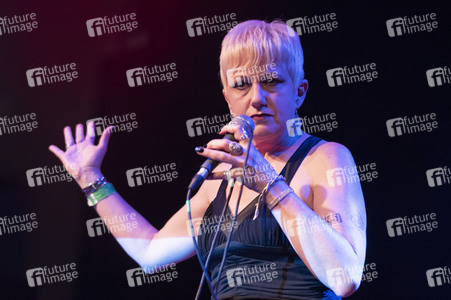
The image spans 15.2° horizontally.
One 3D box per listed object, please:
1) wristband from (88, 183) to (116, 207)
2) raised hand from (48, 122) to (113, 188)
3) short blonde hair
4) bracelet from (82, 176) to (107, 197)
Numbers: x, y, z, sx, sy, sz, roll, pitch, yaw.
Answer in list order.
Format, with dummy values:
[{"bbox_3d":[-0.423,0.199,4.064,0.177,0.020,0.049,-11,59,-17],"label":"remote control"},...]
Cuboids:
[{"bbox_3d":[-0.248,0.090,3.380,0.060,0.021,0.047,-28,-4,0],"label":"wristband"},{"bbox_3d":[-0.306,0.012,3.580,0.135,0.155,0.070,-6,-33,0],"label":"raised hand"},{"bbox_3d":[0.077,-0.193,3.520,0.168,0.160,0.195,-5,-3,14],"label":"short blonde hair"},{"bbox_3d":[-0.260,0.074,3.380,0.053,0.016,0.043,-29,-4,0],"label":"bracelet"}]

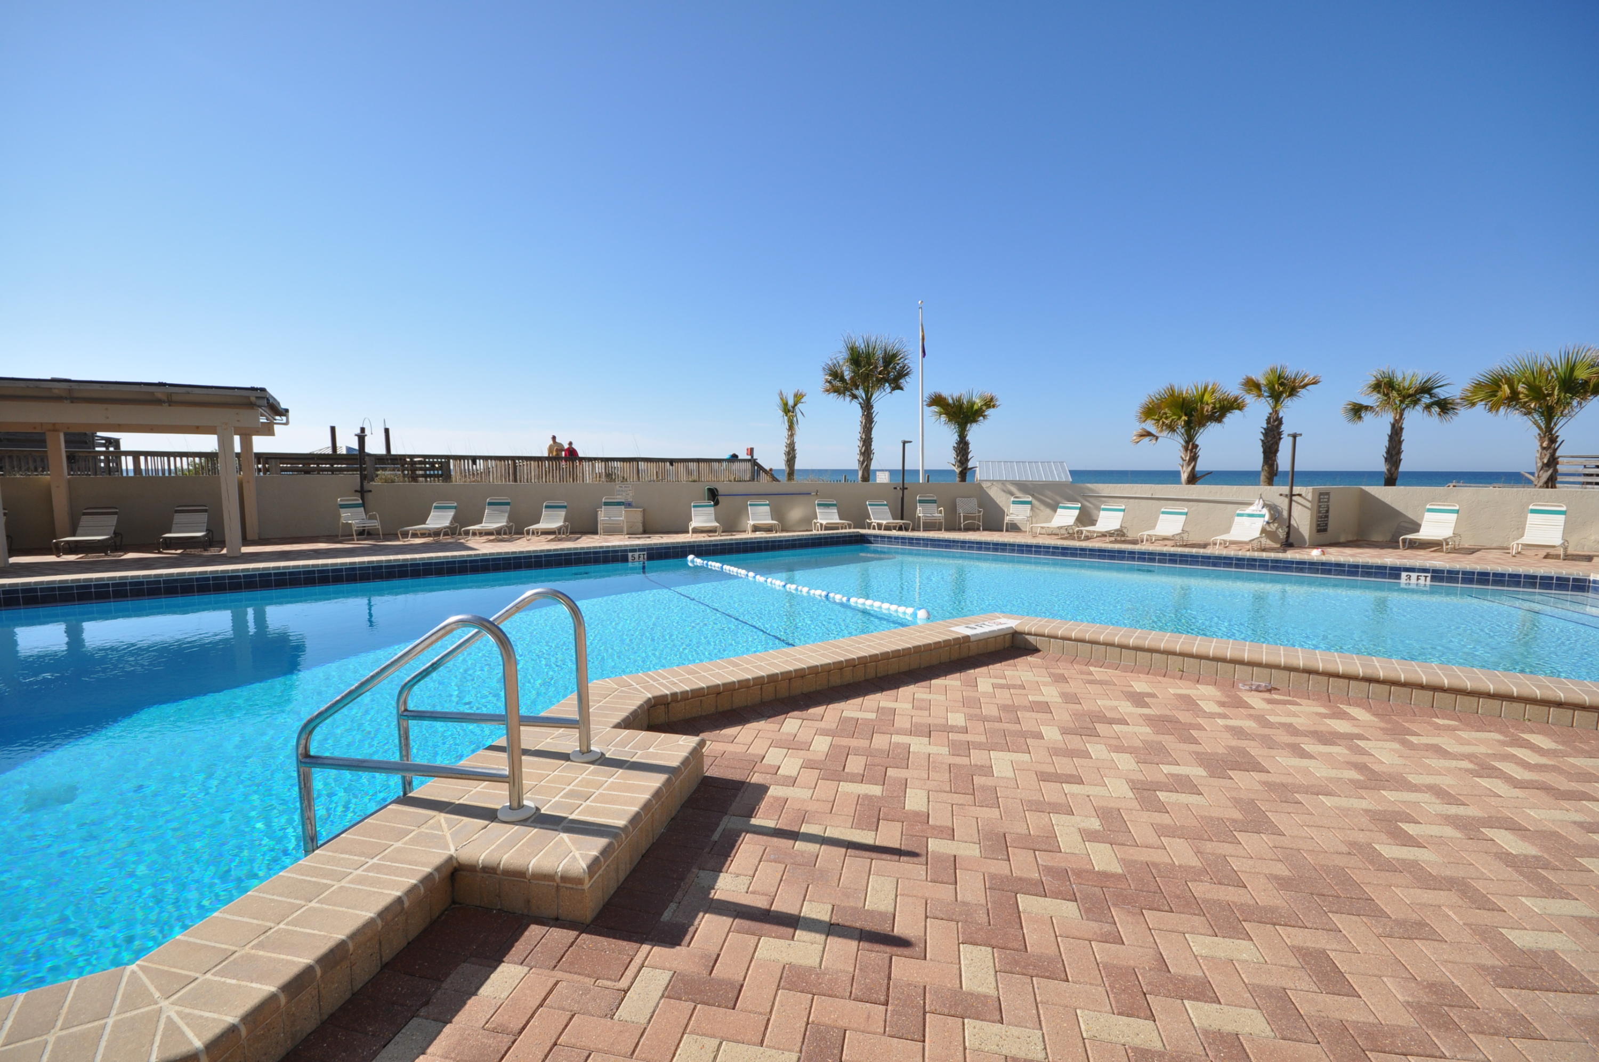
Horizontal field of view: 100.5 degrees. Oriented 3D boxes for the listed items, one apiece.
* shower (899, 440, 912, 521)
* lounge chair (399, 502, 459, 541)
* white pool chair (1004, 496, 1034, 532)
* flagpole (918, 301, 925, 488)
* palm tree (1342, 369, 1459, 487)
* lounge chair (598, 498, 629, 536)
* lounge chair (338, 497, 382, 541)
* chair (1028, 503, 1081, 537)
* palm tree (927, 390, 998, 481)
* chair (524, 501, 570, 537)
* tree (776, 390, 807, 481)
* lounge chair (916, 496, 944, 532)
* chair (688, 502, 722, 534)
[{"bbox_3d":[2.743,-1.175,17.473,0.420,2.354,0.400,0,5,0],"label":"shower"},{"bbox_3d":[-8.237,-0.237,14.861,0.660,0.790,1.580,-1,5,-9],"label":"lounge chair"},{"bbox_3d":[5.371,-0.405,16.330,0.600,0.900,0.660,3,6,28],"label":"white pool chair"},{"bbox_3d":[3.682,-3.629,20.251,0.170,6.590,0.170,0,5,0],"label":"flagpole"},{"bbox_3d":[15.341,-2.100,17.176,2.150,4.076,2.100,5,7,41],"label":"palm tree"},{"bbox_3d":[-4.453,-0.332,15.864,0.650,0.930,0.680,-1,6,-14],"label":"lounge chair"},{"bbox_3d":[-9.623,-0.268,14.538,0.720,0.910,0.620,4,7,38],"label":"lounge chair"},{"bbox_3d":[6.088,-0.265,15.648,0.640,0.750,1.648,5,7,40],"label":"chair"},{"bbox_3d":[5.425,-2.494,22.365,2.400,4.309,2.400,1,6,14],"label":"palm tree"},{"bbox_3d":[-5.853,-0.253,15.564,0.671,0.819,1.564,-1,5,-8],"label":"chair"},{"bbox_3d":[-0.248,-2.300,20.174,0.920,3.936,0.920,0,5,0],"label":"tree"},{"bbox_3d":[3.271,-0.453,16.778,0.590,0.900,0.660,0,5,-3],"label":"lounge chair"},{"bbox_3d":[-2.244,-0.307,15.786,0.660,0.769,1.580,-1,5,-10],"label":"chair"}]

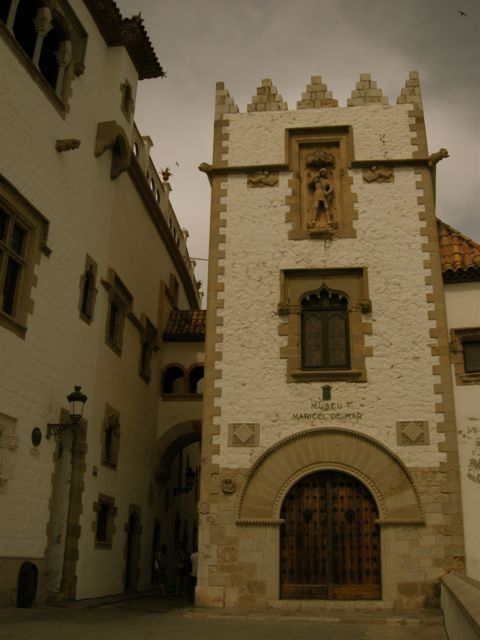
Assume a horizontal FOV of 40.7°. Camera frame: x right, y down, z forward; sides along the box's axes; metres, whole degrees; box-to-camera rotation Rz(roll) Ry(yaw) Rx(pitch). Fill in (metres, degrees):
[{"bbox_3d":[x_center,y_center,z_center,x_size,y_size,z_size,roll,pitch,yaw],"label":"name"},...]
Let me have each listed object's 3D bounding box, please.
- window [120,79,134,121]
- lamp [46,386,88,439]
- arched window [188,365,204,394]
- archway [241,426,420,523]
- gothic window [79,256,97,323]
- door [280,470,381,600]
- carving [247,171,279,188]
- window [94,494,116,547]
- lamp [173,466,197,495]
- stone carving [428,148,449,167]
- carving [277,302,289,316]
[{"bbox_3d":[-3.925,-7.505,22.270,0.300,1.495,1.272,-2,-20,8],"label":"window"},{"bbox_3d":[-5.221,2.808,19.666,1.180,1.541,0.550,-2,-21,9],"label":"lamp"},{"bbox_3d":[-1.787,2.645,28.682,1.031,1.367,0.350,-1,-20,6],"label":"arched window"},{"bbox_3d":[2.761,4.873,20.210,5.650,3.030,0.450,-1,-20,6],"label":"archway"},{"bbox_3d":[-4.620,-0.931,19.620,0.300,1.986,0.729,-3,-20,12],"label":"gothic window"},{"bbox_3d":[2.718,6.512,19.799,3.020,3.820,0.180,-1,-20,6],"label":"door"},{"bbox_3d":[0.853,-5.247,24.019,1.180,0.780,0.250,-1,-20,6],"label":"carving"},{"bbox_3d":[-5.105,7.626,24.339,0.250,1.950,2.100,-1,-20,6],"label":"window"},{"bbox_3d":[-3.064,9.055,36.358,1.200,1.568,0.550,-1,-20,6],"label":"lamp"},{"bbox_3d":[6.550,-5.308,21.222,0.300,0.380,0.692,16,-25,-36],"label":"stone carving"},{"bbox_3d":[1.344,-0.327,20.111,0.357,0.432,0.280,-1,-20,6],"label":"carving"}]

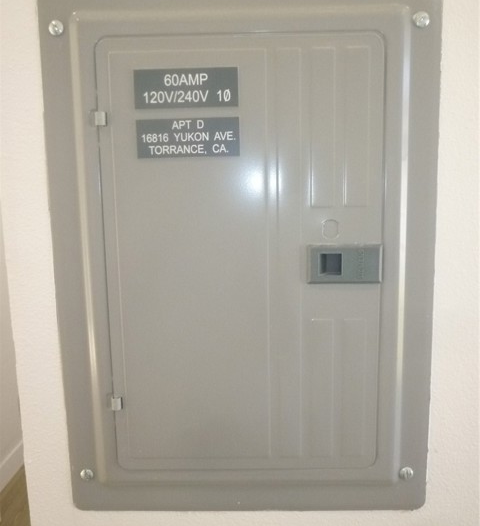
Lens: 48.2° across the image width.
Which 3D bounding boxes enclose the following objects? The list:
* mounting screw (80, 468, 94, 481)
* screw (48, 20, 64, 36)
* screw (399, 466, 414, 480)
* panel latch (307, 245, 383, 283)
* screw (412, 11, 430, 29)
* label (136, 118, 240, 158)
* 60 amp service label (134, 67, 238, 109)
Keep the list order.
[{"bbox_3d":[-0.169,0.233,0.591,0.015,0.015,0.005,-1,9,1],"label":"mounting screw"},{"bbox_3d":[-0.178,-0.228,0.520,0.015,0.015,0.005,-1,9,1],"label":"screw"},{"bbox_3d":[0.181,0.229,0.584,0.015,0.015,0.005,-1,9,1],"label":"screw"},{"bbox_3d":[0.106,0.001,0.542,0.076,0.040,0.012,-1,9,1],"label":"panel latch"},{"bbox_3d":[0.173,-0.233,0.513,0.015,0.015,0.005,-1,9,1],"label":"screw"},{"bbox_3d":[-0.051,-0.124,0.529,0.102,0.037,0.002,-1,9,1],"label":"label"},{"bbox_3d":[-0.052,-0.170,0.522,0.102,0.037,0.002,-1,9,1],"label":"60 amp service label"}]

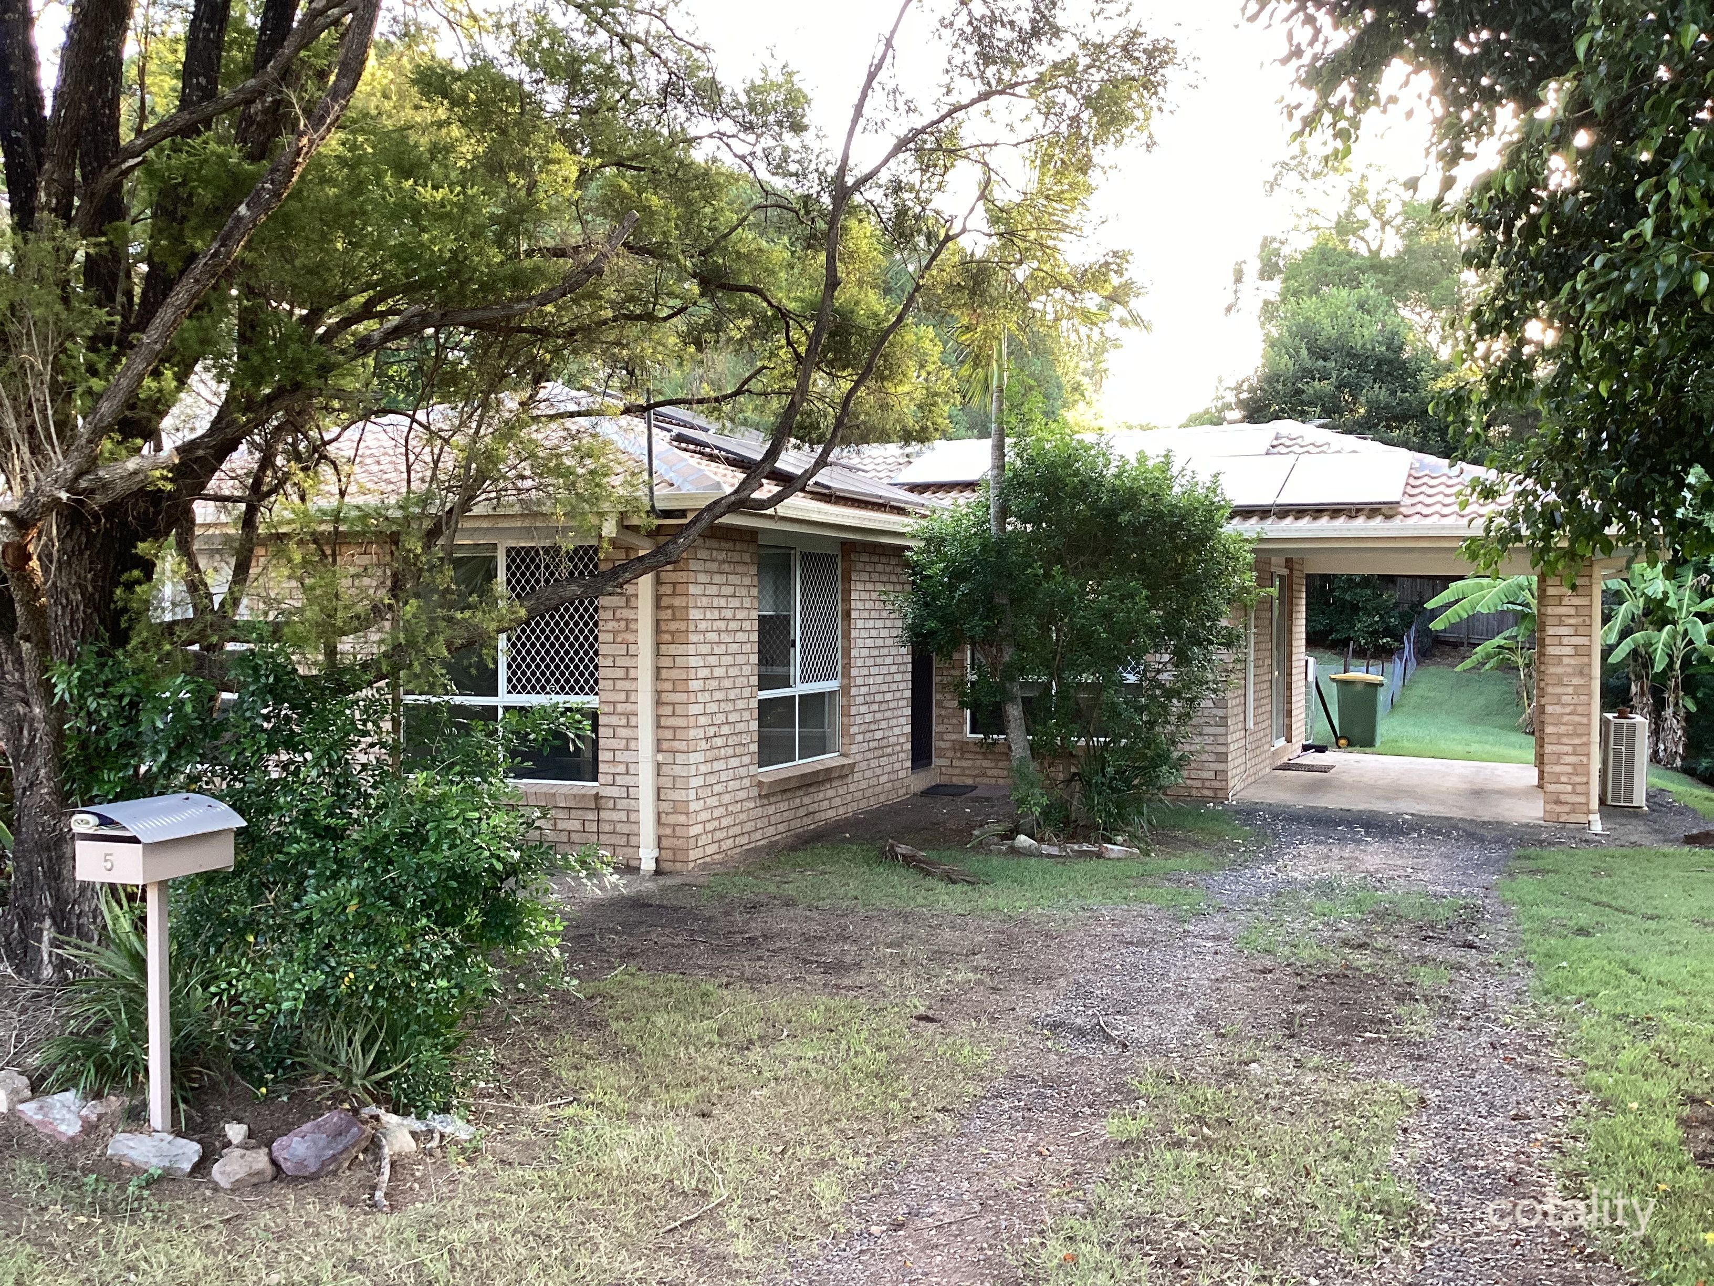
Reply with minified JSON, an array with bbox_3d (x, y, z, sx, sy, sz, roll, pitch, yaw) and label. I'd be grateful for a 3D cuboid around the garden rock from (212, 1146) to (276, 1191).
[{"bbox_3d":[-1.864,1.598,4.661,0.190,0.105,0.140,0,1,-22],"label":"garden rock"}]

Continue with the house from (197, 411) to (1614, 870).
[{"bbox_3d":[0.571,-0.522,16.075,14.000,4.150,12.200,0,1,23],"label":"house"}]

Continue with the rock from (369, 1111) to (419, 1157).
[{"bbox_3d":[-1.493,1.593,4.948,0.150,0.105,0.140,0,1,-17],"label":"rock"}]

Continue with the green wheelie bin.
[{"bbox_3d":[6.980,0.924,21.400,0.735,1.060,0.580,0,1,20],"label":"green wheelie bin"}]

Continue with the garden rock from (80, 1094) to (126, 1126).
[{"bbox_3d":[-2.571,1.602,5.229,0.145,0.075,0.120,0,1,-26],"label":"garden rock"}]

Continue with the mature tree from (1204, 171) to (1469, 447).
[{"bbox_3d":[13.000,-6.600,42.000,7.200,12.600,7.000,0,1,18],"label":"mature tree"}]

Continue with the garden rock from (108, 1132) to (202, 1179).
[{"bbox_3d":[-2.175,1.599,4.754,0.285,0.100,0.160,0,1,-25],"label":"garden rock"}]

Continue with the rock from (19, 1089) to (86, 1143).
[{"bbox_3d":[-2.670,1.582,5.089,0.215,0.120,0.170,-1,1,-28],"label":"rock"}]

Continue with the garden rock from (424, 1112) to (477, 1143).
[{"bbox_3d":[-1.342,1.611,5.077,0.165,0.065,0.120,0,1,-15],"label":"garden rock"}]

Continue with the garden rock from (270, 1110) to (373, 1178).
[{"bbox_3d":[-1.671,1.569,4.784,0.300,0.160,0.200,0,1,-19],"label":"garden rock"}]

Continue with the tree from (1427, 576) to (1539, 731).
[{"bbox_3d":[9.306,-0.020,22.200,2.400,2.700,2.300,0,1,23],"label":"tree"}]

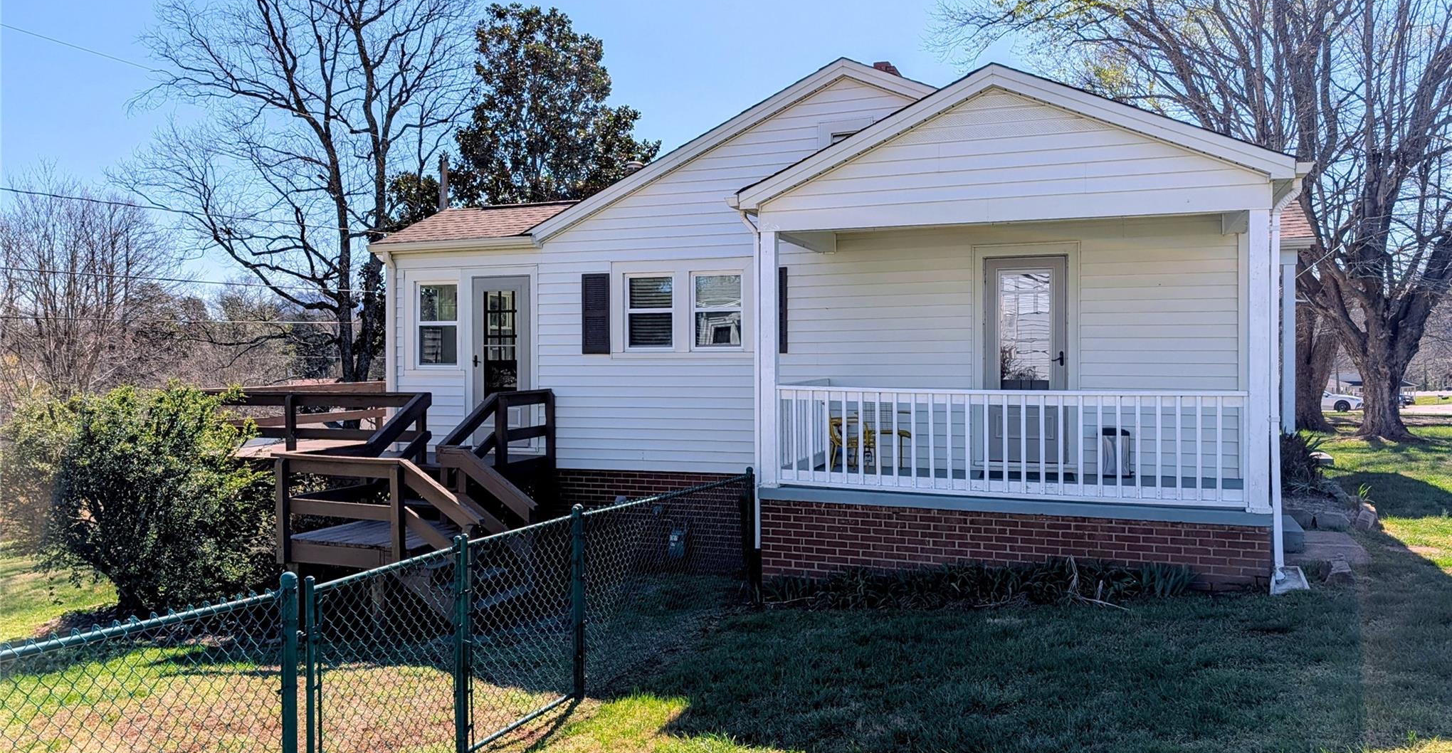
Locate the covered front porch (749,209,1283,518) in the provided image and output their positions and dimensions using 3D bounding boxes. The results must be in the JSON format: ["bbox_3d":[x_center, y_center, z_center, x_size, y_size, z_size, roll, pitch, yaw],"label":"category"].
[{"bbox_3d":[2.622,-0.106,9.519,4.197,2.460,2.170,0,0,19],"label":"covered front porch"}]

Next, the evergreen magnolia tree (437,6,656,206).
[{"bbox_3d":[-4.848,-3.655,25.984,6.200,11.900,6.000,0,0,19],"label":"evergreen magnolia tree"}]

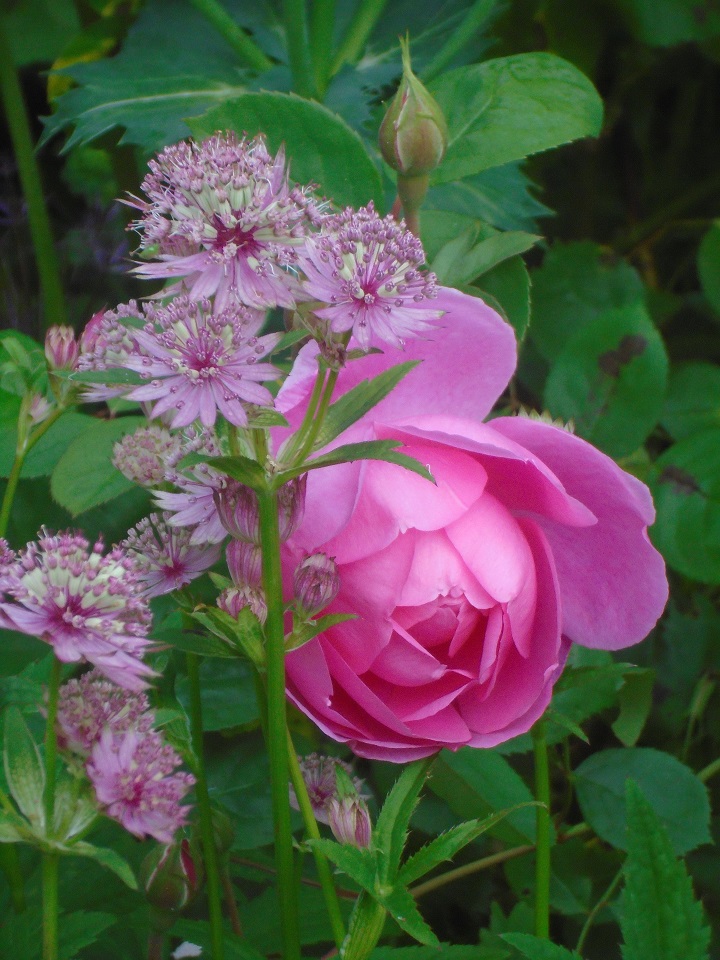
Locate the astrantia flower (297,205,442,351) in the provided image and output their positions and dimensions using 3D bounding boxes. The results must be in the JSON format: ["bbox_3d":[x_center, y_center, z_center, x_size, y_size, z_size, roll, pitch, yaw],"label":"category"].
[{"bbox_3d":[0.002,-0.046,0.820,0.033,0.022,0.032,4,45,-4],"label":"astrantia flower"}]

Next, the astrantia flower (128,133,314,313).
[{"bbox_3d":[-0.029,-0.054,0.760,0.041,0.032,0.030,0,14,0],"label":"astrantia flower"}]

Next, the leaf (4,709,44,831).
[{"bbox_3d":[-0.071,0.061,0.765,0.009,0.025,0.010,-4,14,-15],"label":"leaf"}]

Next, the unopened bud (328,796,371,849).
[{"bbox_3d":[-0.003,0.082,0.870,0.011,0.013,0.011,-1,15,0],"label":"unopened bud"}]

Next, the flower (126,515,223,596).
[{"bbox_3d":[-0.041,0.016,0.795,0.021,0.015,0.020,6,58,18],"label":"flower"}]

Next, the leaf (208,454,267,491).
[{"bbox_3d":[-0.026,-0.002,0.770,0.014,0.008,0.007,-10,20,-29],"label":"leaf"}]

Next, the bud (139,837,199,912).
[{"bbox_3d":[-0.044,0.092,0.840,0.015,0.016,0.015,0,14,0],"label":"bud"}]

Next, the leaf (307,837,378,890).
[{"bbox_3d":[-0.004,0.082,0.765,0.016,0.010,0.010,2,14,10],"label":"leaf"}]

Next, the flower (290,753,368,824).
[{"bbox_3d":[-0.007,0.070,0.820,0.019,0.014,0.016,0,14,0],"label":"flower"}]

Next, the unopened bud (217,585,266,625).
[{"bbox_3d":[-0.026,0.027,0.785,0.011,0.010,0.011,0,17,0],"label":"unopened bud"}]

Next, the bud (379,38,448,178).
[{"bbox_3d":[0.012,-0.089,0.860,0.017,0.033,0.017,-2,13,0],"label":"bud"}]

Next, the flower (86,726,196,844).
[{"bbox_3d":[-0.052,0.072,0.855,0.030,0.029,0.019,13,-22,-17],"label":"flower"}]

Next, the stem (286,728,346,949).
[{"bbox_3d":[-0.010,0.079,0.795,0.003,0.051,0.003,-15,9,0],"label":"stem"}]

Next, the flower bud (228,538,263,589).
[{"bbox_3d":[-0.025,0.018,0.790,0.009,0.011,0.009,0,17,0],"label":"flower bud"}]

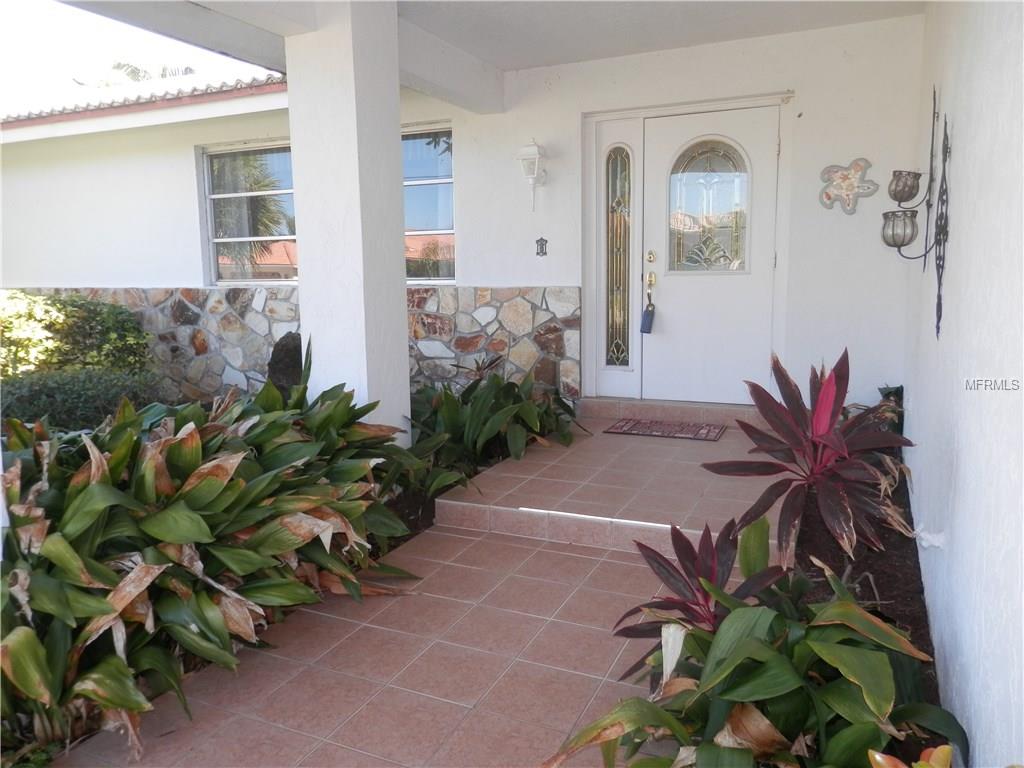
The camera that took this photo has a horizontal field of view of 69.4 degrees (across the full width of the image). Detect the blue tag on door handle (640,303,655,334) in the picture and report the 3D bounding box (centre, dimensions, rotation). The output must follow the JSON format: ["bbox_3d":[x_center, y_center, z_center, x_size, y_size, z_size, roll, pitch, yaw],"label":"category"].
[{"bbox_3d":[0.998,-0.484,5.419,0.080,0.225,0.045,11,13,24],"label":"blue tag on door handle"}]

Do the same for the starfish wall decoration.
[{"bbox_3d":[2.126,-1.240,4.657,0.345,0.345,0.030,3,10,25],"label":"starfish wall decoration"}]

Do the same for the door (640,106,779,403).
[{"bbox_3d":[1.388,-0.862,5.250,0.920,2.032,0.050,3,10,25],"label":"door"}]

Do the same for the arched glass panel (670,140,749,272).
[{"bbox_3d":[1.371,-1.244,5.178,0.555,0.900,0.040,3,10,25],"label":"arched glass panel"}]

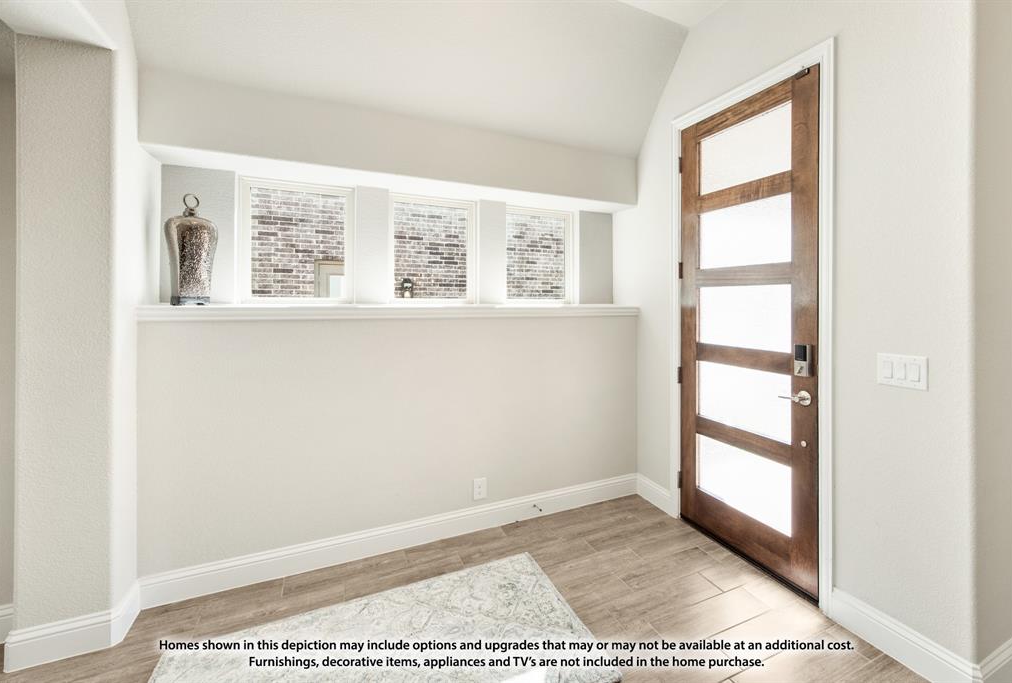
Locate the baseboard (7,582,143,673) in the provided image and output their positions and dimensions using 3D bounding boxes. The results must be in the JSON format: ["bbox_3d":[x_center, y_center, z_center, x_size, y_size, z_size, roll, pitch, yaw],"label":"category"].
[{"bbox_3d":[-1.784,1.176,1.658,0.343,0.148,0.189,-2,5,-24],"label":"baseboard"}]

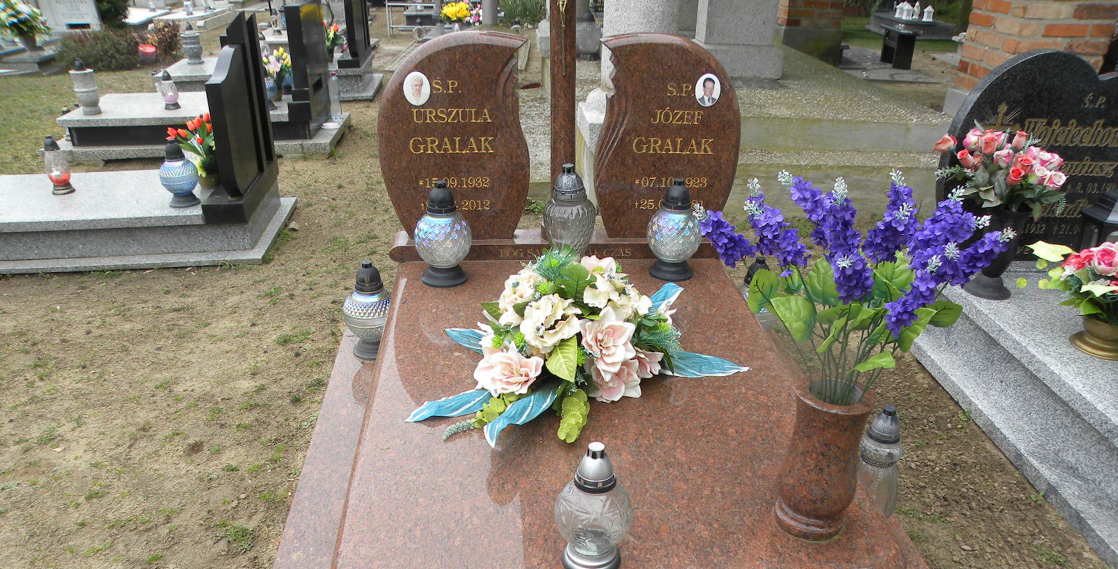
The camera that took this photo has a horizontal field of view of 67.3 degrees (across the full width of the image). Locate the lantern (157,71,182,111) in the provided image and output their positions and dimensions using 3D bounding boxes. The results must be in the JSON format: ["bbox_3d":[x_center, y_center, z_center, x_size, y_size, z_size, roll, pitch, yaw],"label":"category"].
[{"bbox_3d":[-2.440,-1.214,5.238,0.105,0.236,0.105,-2,25,-4],"label":"lantern"}]

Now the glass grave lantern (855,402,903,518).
[{"bbox_3d":[0.730,0.428,1.933,0.100,0.344,0.100,-1,24,-5],"label":"glass grave lantern"}]

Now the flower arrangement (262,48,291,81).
[{"bbox_3d":[-1.817,-1.416,5.413,0.205,0.244,0.195,20,31,36],"label":"flower arrangement"}]

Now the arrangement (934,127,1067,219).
[{"bbox_3d":[1.506,-0.369,2.830,0.430,0.290,0.360,-1,24,-5],"label":"arrangement"}]

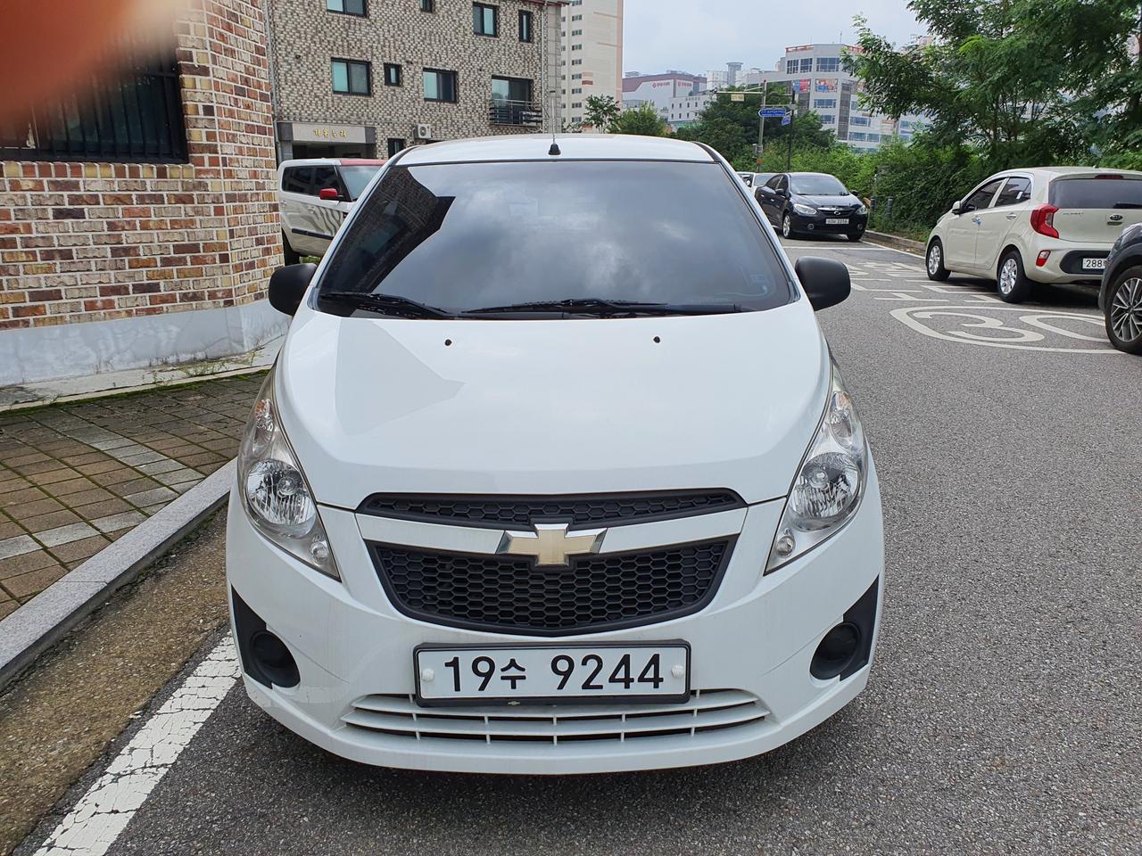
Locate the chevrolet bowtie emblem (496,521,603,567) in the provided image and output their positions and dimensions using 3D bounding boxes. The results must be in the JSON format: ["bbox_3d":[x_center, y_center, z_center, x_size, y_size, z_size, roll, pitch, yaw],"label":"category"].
[{"bbox_3d":[-0.037,0.223,1.635,0.202,0.080,0.028,-1,7,0],"label":"chevrolet bowtie emblem"}]

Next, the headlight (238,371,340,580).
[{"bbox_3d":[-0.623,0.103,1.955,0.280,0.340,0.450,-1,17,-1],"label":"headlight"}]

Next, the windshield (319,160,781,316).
[{"bbox_3d":[-0.055,-0.587,2.559,1.320,0.110,0.890,-1,43,-1],"label":"windshield"}]

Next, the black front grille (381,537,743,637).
[{"bbox_3d":[-0.032,0.306,1.692,0.745,0.145,0.130,-1,17,-1],"label":"black front grille"}]

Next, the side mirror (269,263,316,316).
[{"bbox_3d":[-0.856,-0.434,2.710,0.190,0.160,0.115,-1,17,0],"label":"side mirror"}]

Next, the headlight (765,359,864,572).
[{"bbox_3d":[0.546,0.090,1.972,0.280,0.340,0.450,-1,17,-1],"label":"headlight"}]

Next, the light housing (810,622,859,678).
[{"bbox_3d":[0.571,0.474,1.839,0.107,0.118,0.090,-1,17,-1],"label":"light housing"}]

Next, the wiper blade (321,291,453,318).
[{"bbox_3d":[-0.537,-0.360,2.500,0.430,0.042,0.050,11,20,20],"label":"wiper blade"}]

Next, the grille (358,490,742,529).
[{"bbox_3d":[-0.034,0.156,1.695,0.790,0.070,0.140,-1,17,-1],"label":"grille"}]

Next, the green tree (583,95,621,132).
[{"bbox_3d":[1.417,-12.798,39.500,2.100,4.800,2.100,0,17,0],"label":"green tree"}]

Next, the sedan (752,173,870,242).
[{"bbox_3d":[5.717,-5.433,20.855,1.810,1.480,4.600,-1,17,-3],"label":"sedan"}]

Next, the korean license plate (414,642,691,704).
[{"bbox_3d":[-0.035,0.473,1.652,0.530,0.122,0.024,-1,17,0],"label":"korean license plate"}]

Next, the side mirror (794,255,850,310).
[{"bbox_3d":[0.779,-0.457,2.710,0.190,0.160,0.115,-1,17,0],"label":"side mirror"}]

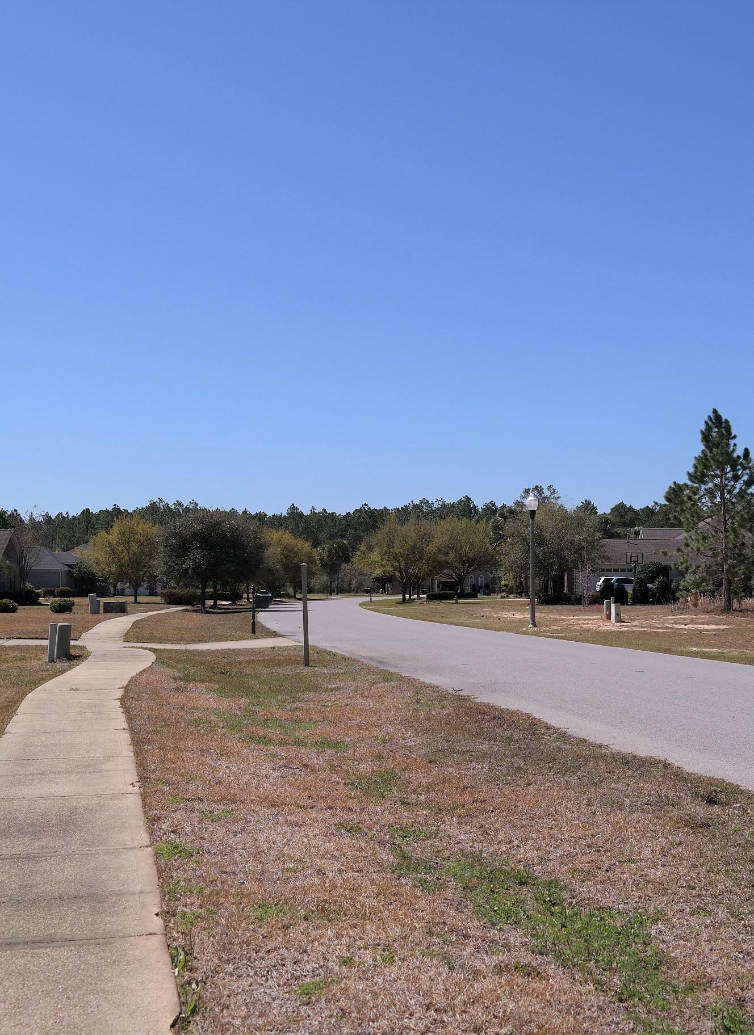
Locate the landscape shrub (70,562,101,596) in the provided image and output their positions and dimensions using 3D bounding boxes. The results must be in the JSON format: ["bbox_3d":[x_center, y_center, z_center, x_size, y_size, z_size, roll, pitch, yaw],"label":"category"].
[{"bbox_3d":[-27.059,5.687,108.085,2.930,3.260,2.780,0,-3,0],"label":"landscape shrub"}]

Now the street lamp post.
[{"bbox_3d":[5.166,1.403,38.918,0.460,4.520,0.460,0,-3,0],"label":"street lamp post"}]

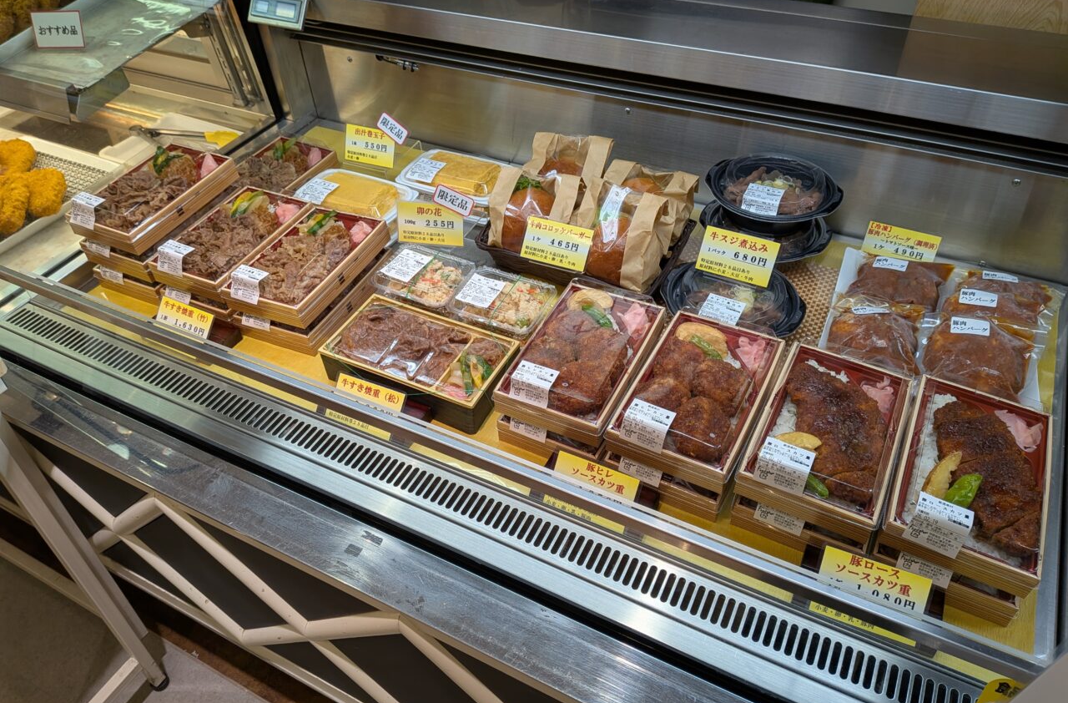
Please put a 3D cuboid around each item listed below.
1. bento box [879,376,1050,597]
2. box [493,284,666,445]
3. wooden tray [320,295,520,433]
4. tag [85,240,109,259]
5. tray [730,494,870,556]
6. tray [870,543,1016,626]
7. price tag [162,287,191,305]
[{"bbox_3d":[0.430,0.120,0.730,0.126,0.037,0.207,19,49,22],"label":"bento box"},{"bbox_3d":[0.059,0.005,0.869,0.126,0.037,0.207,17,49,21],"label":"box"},{"bbox_3d":[-0.149,0.013,0.985,0.233,0.054,0.125,18,49,21],"label":"wooden tray"},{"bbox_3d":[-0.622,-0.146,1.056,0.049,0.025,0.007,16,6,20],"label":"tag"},{"bbox_3d":[0.324,0.127,0.849,0.131,0.034,0.216,18,48,21],"label":"tray"},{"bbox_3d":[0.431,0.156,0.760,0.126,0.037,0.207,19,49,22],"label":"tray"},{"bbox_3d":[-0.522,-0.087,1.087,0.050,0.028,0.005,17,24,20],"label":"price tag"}]

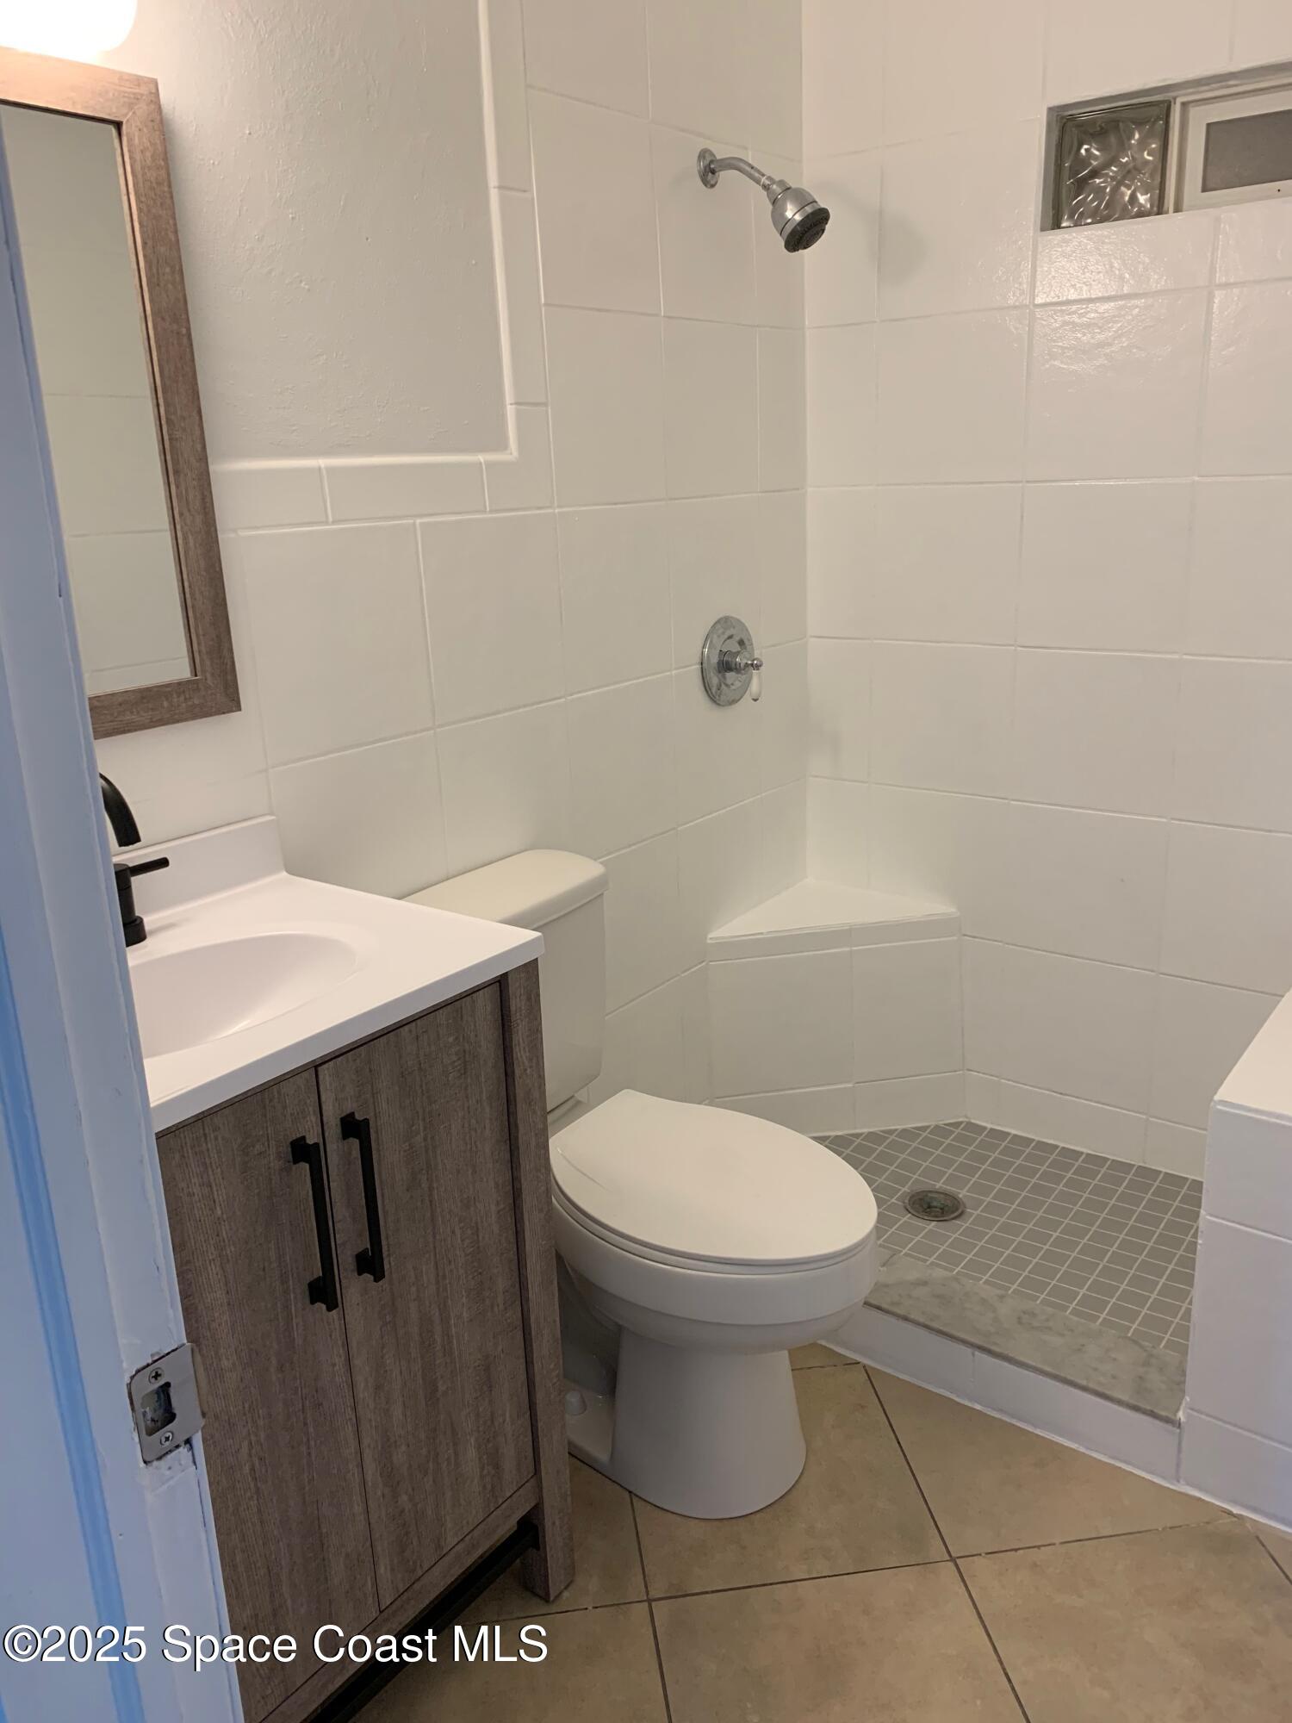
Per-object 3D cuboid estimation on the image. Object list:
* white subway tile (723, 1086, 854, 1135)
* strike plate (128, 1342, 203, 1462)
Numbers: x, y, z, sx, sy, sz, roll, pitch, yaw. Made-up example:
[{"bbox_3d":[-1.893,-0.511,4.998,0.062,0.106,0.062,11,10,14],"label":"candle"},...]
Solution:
[{"bbox_3d":[0.292,0.544,2.778,0.316,0.111,0.010,-5,17,-9],"label":"white subway tile"},{"bbox_3d":[-0.262,0.295,0.706,0.005,0.057,0.039,11,21,37],"label":"strike plate"}]

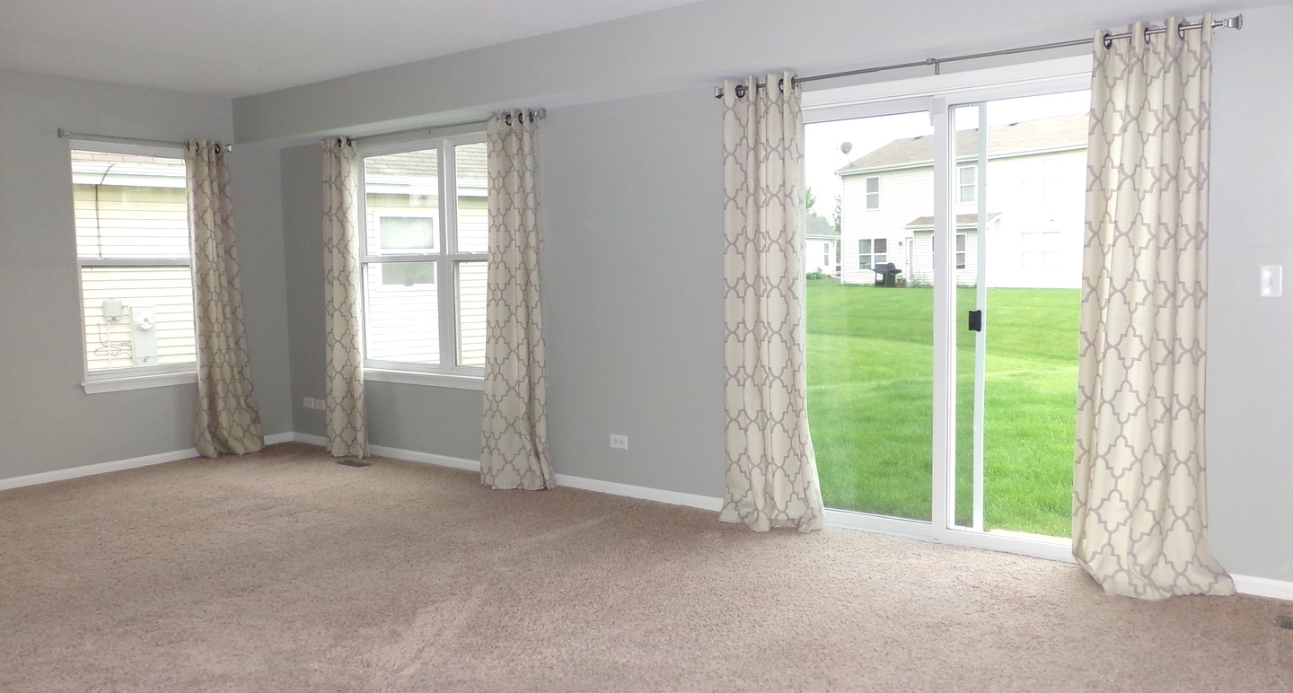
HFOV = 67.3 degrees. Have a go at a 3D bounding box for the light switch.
[{"bbox_3d":[2.264,-0.234,3.518,0.071,0.114,0.012,3,6,36],"label":"light switch"}]

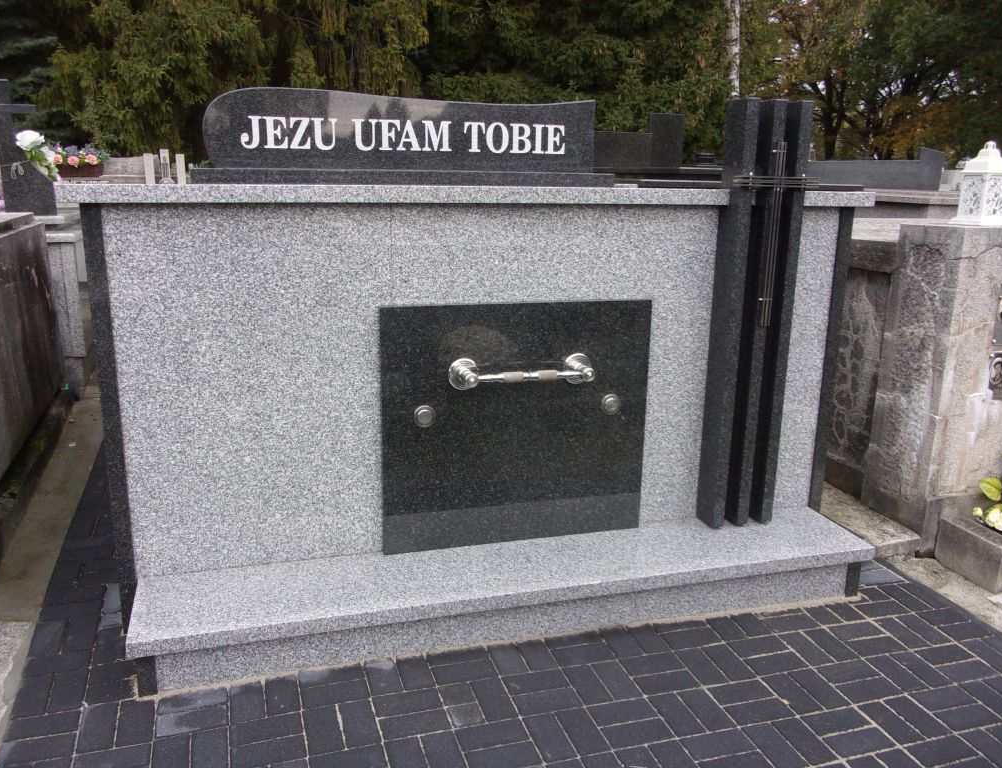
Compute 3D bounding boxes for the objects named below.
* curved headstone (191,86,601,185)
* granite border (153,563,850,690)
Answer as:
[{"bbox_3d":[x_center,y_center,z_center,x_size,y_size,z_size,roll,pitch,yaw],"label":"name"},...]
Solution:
[{"bbox_3d":[-0.307,-0.831,2.843,1.430,0.301,0.200,-3,15,-16],"label":"curved headstone"},{"bbox_3d":[0.135,0.804,2.879,2.474,0.150,0.060,-3,15,-16],"label":"granite border"}]

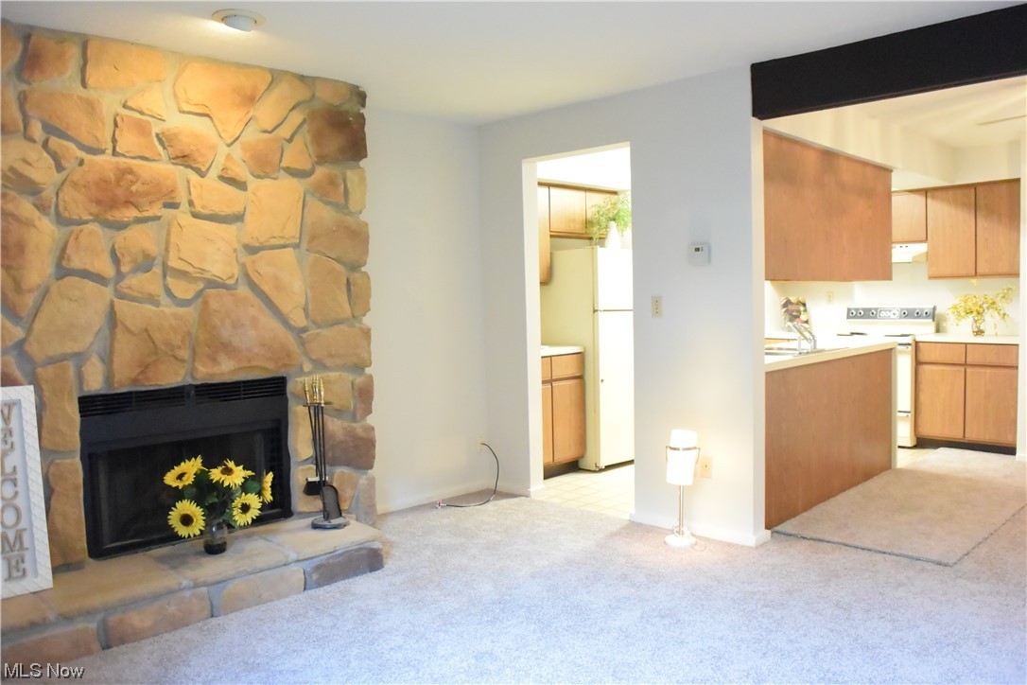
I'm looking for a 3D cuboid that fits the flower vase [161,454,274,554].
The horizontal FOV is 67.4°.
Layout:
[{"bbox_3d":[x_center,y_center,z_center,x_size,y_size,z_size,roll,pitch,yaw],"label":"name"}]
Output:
[{"bbox_3d":[-1.376,0.754,3.582,0.480,0.440,0.380,-3,3,-22],"label":"flower vase"}]

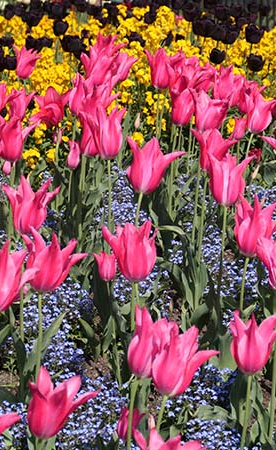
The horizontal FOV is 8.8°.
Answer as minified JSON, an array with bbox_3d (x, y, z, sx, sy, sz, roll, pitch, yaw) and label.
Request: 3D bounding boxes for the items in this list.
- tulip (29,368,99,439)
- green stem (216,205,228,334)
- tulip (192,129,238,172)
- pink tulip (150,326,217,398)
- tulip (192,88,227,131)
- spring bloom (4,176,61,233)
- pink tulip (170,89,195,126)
[{"bbox_3d":[-0.093,0.219,2.200,0.089,0.084,0.071,0,16,0],"label":"tulip"},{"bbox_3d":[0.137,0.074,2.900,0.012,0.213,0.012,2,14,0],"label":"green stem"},{"bbox_3d":[0.137,-0.134,3.200,0.076,0.074,0.073,6,14,0],"label":"tulip"},{"bbox_3d":[0.061,0.175,2.290,0.085,0.085,0.072,0,16,0],"label":"pink tulip"},{"bbox_3d":[0.153,-0.243,3.780,0.076,0.087,0.072,0,16,0],"label":"tulip"},{"bbox_3d":[-0.175,-0.032,2.930,0.095,0.090,0.081,0,16,0],"label":"spring bloom"},{"bbox_3d":[0.096,-0.250,3.800,0.053,0.078,0.053,0,16,0],"label":"pink tulip"}]

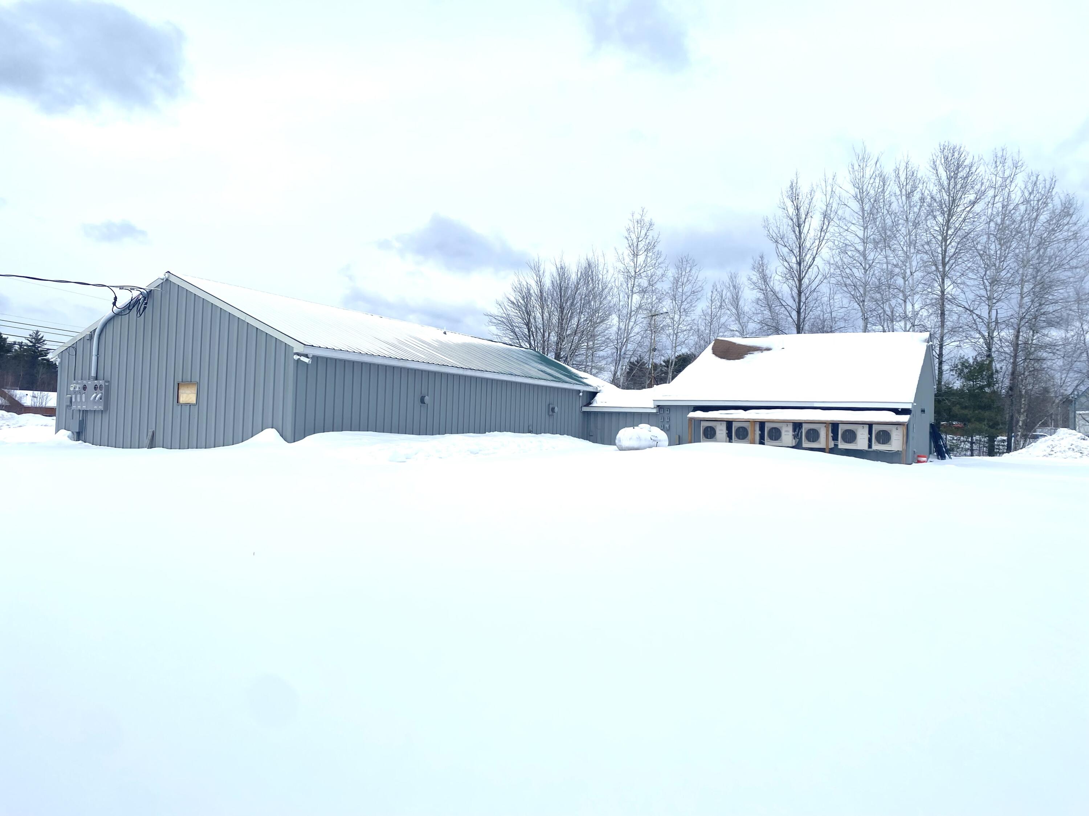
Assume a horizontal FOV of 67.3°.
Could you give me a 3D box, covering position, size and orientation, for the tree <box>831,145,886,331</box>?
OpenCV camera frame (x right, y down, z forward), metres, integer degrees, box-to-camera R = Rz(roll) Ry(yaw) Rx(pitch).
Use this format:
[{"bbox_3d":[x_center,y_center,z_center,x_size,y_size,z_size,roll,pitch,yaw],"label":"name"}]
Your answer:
[{"bbox_3d":[15.840,-5.540,41.410,3.040,15.650,2.890,2,-2,0],"label":"tree"}]

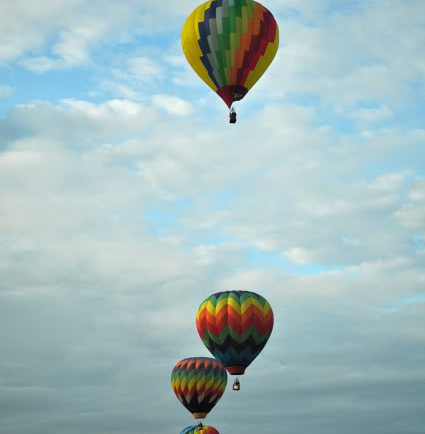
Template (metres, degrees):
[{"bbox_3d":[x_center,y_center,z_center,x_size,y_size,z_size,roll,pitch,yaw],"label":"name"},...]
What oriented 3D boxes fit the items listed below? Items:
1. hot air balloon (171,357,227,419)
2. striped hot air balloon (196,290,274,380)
[{"bbox_3d":[-3.651,48.759,302.360,16.000,17.610,16.000,0,-16,-1],"label":"hot air balloon"},{"bbox_3d":[4.715,24.085,218.132,16.000,17.900,16.000,0,-16,1],"label":"striped hot air balloon"}]

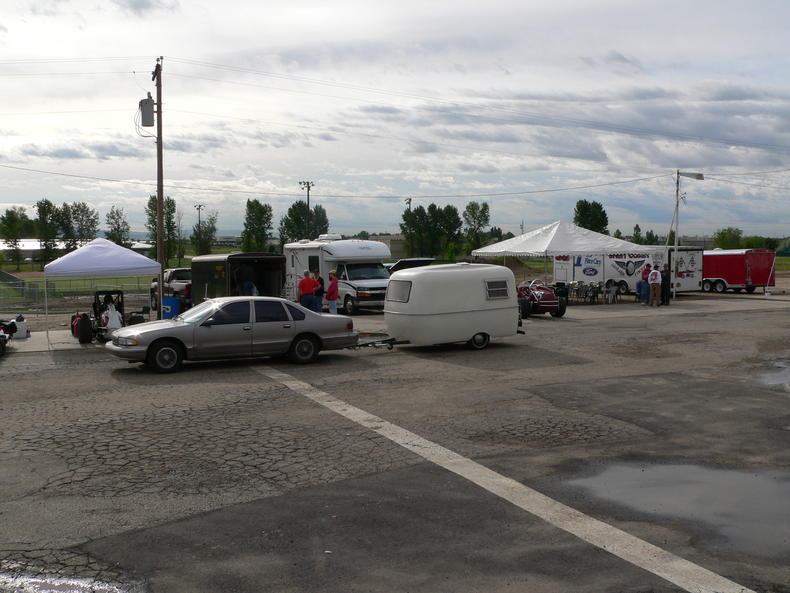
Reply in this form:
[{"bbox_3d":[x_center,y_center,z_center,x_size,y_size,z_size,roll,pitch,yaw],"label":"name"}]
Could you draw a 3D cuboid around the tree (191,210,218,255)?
[{"bbox_3d":[-43.965,-14.124,189.516,6.000,10.800,6.000,0,3,0],"label":"tree"}]

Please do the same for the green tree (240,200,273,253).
[{"bbox_3d":[-16.853,-7.890,100.000,3.772,7.953,3.772,-1,4,-10],"label":"green tree"}]

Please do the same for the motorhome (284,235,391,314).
[{"bbox_3d":[-2.080,-0.950,32.300,2.300,2.980,6.700,-2,4,-31],"label":"motorhome"}]

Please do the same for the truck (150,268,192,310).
[{"bbox_3d":[-7.479,-0.254,30.639,1.950,1.780,5.500,-2,4,-30],"label":"truck"}]

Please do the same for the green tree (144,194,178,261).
[{"bbox_3d":[-36.308,-10.417,127.624,5.200,10.600,5.200,0,3,0],"label":"green tree"}]

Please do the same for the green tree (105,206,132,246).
[{"bbox_3d":[-32.300,-7.170,96.000,3.154,7.041,3.154,-1,4,-19],"label":"green tree"}]

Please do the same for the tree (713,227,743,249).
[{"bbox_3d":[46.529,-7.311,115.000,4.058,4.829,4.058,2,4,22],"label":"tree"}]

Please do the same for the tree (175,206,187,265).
[{"bbox_3d":[-25.579,-7.258,98.000,1.431,6.953,1.431,-1,4,-15],"label":"tree"}]

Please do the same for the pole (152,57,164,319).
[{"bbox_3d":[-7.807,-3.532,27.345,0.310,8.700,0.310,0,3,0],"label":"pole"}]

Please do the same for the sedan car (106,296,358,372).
[{"bbox_3d":[-3.472,0.727,17.758,5.400,1.420,1.960,-2,5,-31],"label":"sedan car"}]

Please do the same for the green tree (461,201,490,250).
[{"bbox_3d":[12.382,-9.952,124.601,4.107,8.854,4.000,1,4,0],"label":"green tree"}]

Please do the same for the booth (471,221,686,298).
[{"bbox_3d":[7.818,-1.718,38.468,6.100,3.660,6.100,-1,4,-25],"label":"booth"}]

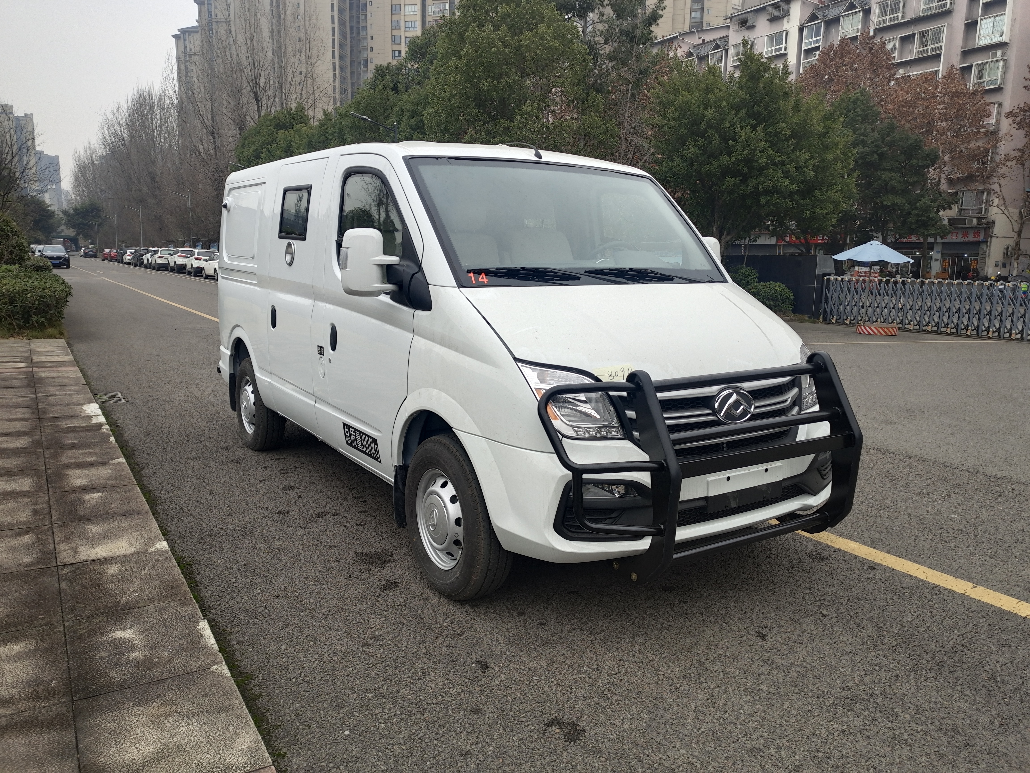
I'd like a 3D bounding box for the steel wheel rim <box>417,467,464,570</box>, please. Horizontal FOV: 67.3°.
[{"bbox_3d":[-0.284,0.587,3.475,0.160,0.445,0.445,-6,11,-33],"label":"steel wheel rim"}]

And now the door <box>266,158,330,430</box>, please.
[{"bbox_3d":[-1.321,-0.561,4.777,0.190,1.630,0.860,-6,12,-33],"label":"door"}]

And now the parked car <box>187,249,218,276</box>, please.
[{"bbox_3d":[-19.522,-7.775,48.489,1.820,1.630,4.450,-5,11,-30],"label":"parked car"}]

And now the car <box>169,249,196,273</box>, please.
[{"bbox_3d":[-23.429,-8.969,55.055,1.830,1.680,4.550,-5,11,-31],"label":"car"}]

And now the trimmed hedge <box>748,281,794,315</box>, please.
[{"bbox_3d":[6.117,-2.110,18.700,1.150,0.860,1.250,-6,12,-31],"label":"trimmed hedge"}]

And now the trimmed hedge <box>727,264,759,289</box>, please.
[{"bbox_3d":[5.852,-2.595,20.200,1.150,1.200,1.200,-6,12,-31],"label":"trimmed hedge"}]

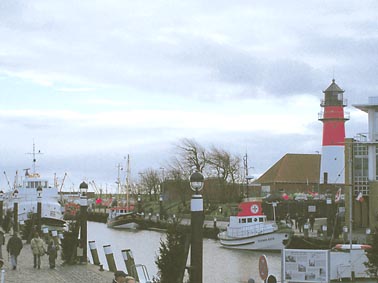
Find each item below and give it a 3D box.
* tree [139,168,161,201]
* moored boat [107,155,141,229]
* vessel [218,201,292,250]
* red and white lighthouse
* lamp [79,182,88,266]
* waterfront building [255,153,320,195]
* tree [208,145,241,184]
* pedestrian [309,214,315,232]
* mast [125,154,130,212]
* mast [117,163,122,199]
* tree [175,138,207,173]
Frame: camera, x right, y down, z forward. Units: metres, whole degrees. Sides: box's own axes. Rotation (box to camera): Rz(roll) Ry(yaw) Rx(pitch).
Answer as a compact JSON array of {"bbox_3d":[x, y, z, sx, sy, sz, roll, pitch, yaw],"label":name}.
[{"bbox_3d":[-7.480,8.301,154.798,4.300,6.200,4.300,0,-4,0],"label":"tree"},{"bbox_3d":[-10.165,7.721,127.628,3.400,11.400,10.000,2,-4,-24],"label":"moored boat"},{"bbox_3d":[6.290,8.063,77.847,7.800,4.700,2.900,1,-4,-15],"label":"vessel"},{"bbox_3d":[26.396,-1.149,148.331,5.500,20.500,5.500,0,-4,0],"label":"red and white lighthouse"},{"bbox_3d":[-5.721,4.361,44.458,0.450,4.350,0.450,0,-4,0],"label":"lamp"},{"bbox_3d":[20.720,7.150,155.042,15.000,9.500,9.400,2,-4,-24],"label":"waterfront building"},{"bbox_3d":[5.943,4.939,140.739,6.000,8.000,5.600,0,-4,0],"label":"tree"},{"bbox_3d":[11.973,8.013,79.944,0.550,1.720,0.400,-1,-4,18],"label":"pedestrian"},{"bbox_3d":[-9.428,6.300,126.220,0.250,8.600,0.250,0,-4,0],"label":"mast"},{"bbox_3d":[-10.996,6.495,129.298,0.250,6.200,0.250,0,-4,0],"label":"mast"},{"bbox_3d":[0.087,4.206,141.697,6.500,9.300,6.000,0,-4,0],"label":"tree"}]

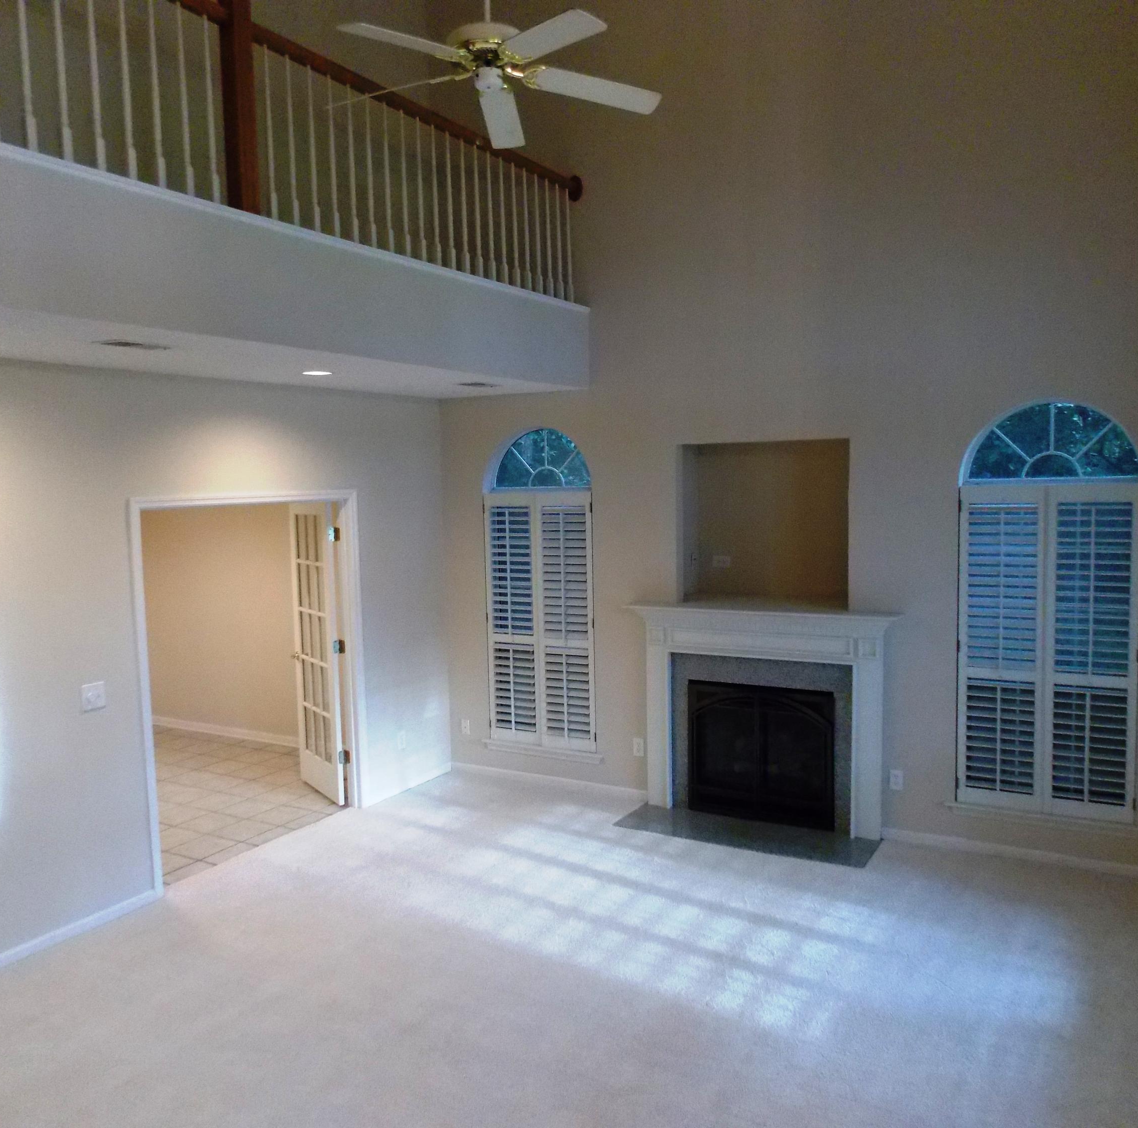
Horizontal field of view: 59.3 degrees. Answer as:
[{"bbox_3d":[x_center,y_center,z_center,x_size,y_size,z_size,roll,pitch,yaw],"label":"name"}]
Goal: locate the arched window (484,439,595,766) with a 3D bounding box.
[{"bbox_3d":[-0.180,0.176,7.017,0.868,2.229,0.150,1,6,30],"label":"arched window"}]

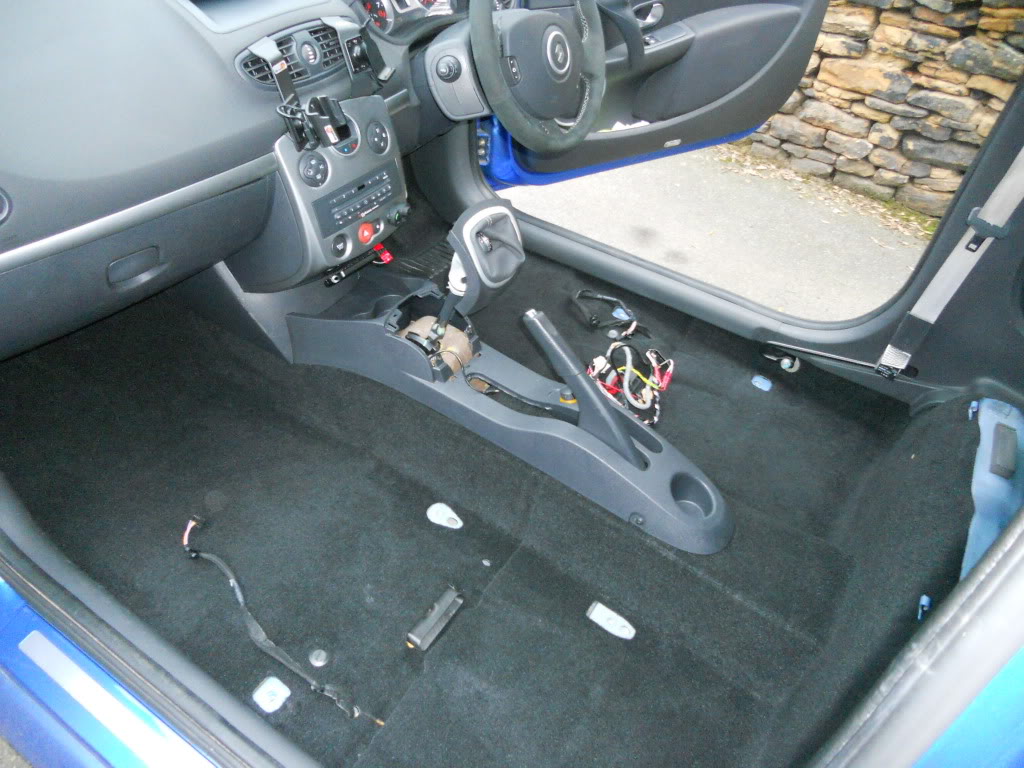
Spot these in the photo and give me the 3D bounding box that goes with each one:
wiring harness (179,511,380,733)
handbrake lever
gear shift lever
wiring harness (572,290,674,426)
[{"bbox_3d":[-0.336,0.323,1.104,0.444,0.031,0.071,36,50,27],"label":"wiring harness"},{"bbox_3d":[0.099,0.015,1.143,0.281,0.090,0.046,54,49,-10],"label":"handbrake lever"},{"bbox_3d":[-0.048,-0.151,1.141,0.117,0.255,0.097,37,49,9],"label":"gear shift lever"},{"bbox_3d":[0.218,-0.072,1.565,0.178,0.071,0.367,2,43,-6],"label":"wiring harness"}]

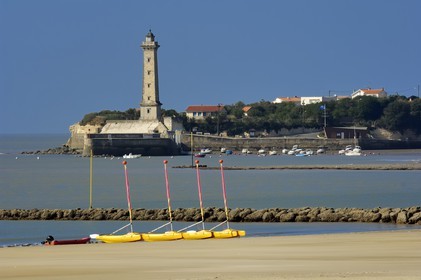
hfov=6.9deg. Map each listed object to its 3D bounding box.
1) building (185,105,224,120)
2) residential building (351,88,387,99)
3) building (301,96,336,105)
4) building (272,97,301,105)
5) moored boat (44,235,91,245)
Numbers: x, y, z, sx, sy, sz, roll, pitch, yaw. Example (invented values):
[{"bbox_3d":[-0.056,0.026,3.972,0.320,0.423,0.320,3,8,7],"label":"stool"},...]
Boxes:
[{"bbox_3d":[-1.576,-10.168,1300.008,13.200,5.400,9.000,0,0,16],"label":"building"},{"bbox_3d":[64.610,-17.818,1420.009,11.700,5.600,9.000,0,0,24],"label":"residential building"},{"bbox_3d":[43.561,-14.955,1410.007,10.300,4.600,10.200,0,0,32],"label":"building"},{"bbox_3d":[30.852,-14.663,1400.007,11.000,4.700,7.800,0,0,-32],"label":"building"},{"bbox_3d":[-11.379,7.978,277.001,3.850,0.800,1.700,0,0,-5],"label":"moored boat"}]

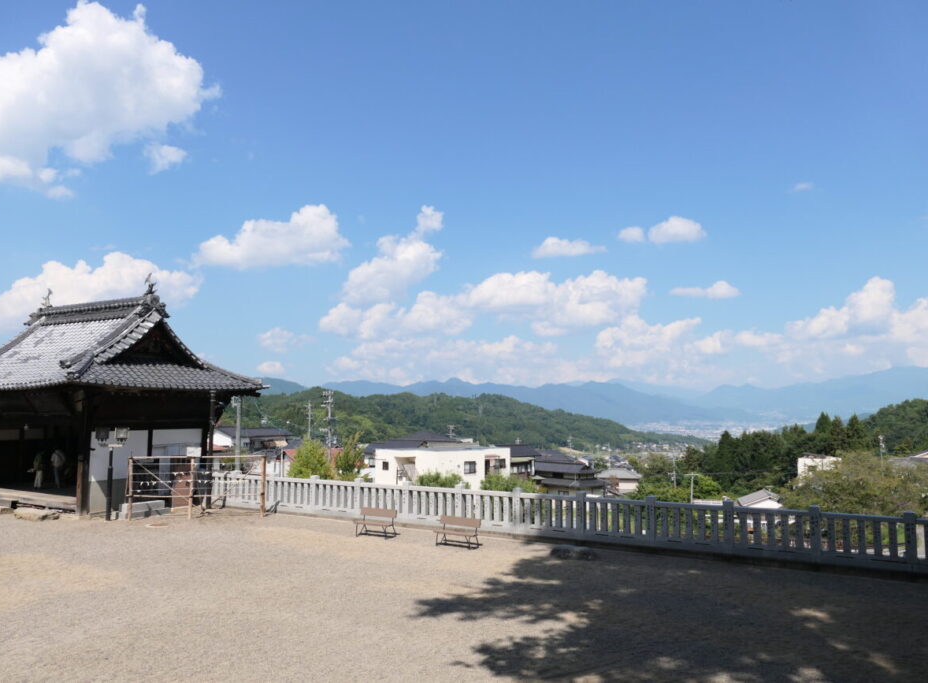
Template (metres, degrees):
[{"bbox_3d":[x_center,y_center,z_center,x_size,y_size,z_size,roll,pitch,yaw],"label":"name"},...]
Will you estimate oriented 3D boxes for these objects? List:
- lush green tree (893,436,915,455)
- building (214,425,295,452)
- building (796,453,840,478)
[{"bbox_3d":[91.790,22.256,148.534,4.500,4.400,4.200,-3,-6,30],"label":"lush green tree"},{"bbox_3d":[-27.253,14.555,91.034,7.200,7.300,9.800,-5,-7,42],"label":"building"},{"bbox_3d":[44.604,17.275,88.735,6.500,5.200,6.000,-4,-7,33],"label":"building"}]

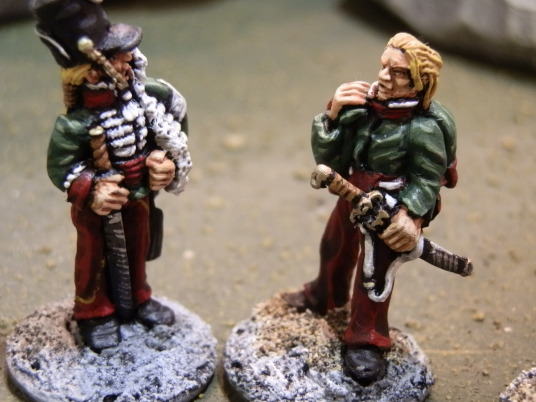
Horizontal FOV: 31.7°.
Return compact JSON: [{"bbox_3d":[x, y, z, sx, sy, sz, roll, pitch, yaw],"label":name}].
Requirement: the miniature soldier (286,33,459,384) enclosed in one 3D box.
[{"bbox_3d":[0.010,0.000,0.090,0.016,0.033,0.014,15,26,25],"label":"miniature soldier"}]

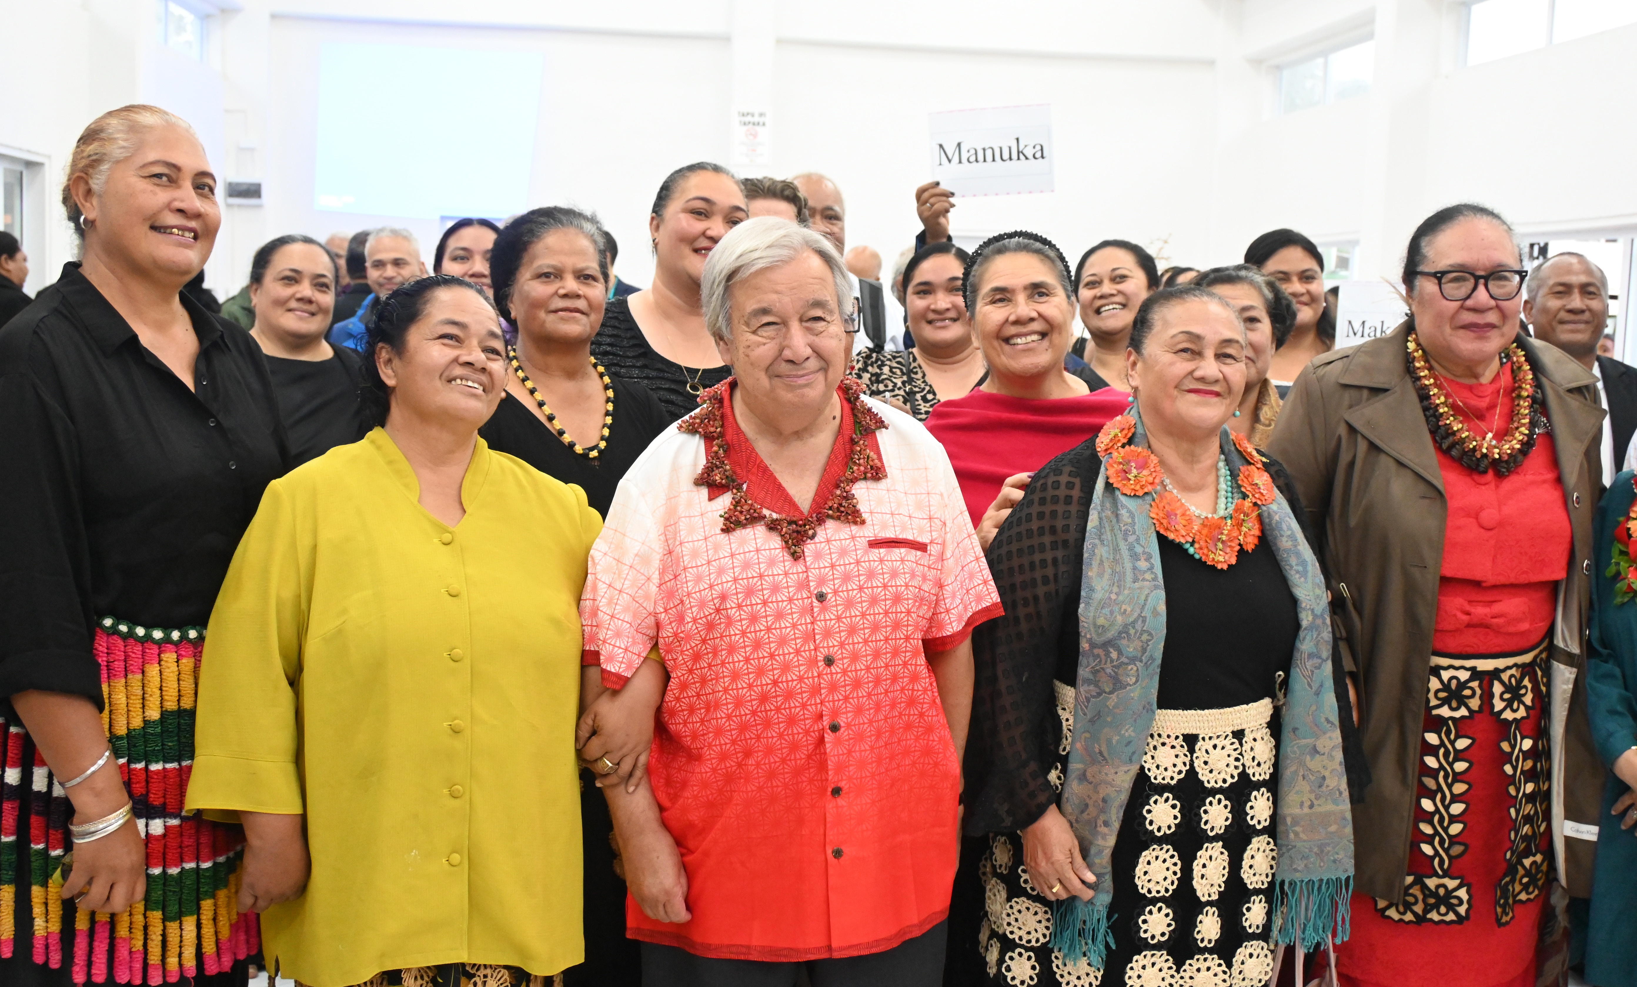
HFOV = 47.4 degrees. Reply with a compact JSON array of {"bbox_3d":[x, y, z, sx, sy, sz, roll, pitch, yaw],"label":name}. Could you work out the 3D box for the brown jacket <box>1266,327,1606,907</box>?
[{"bbox_3d":[0.997,0.170,2.980,0.540,0.900,0.350,1,6,-10],"label":"brown jacket"}]

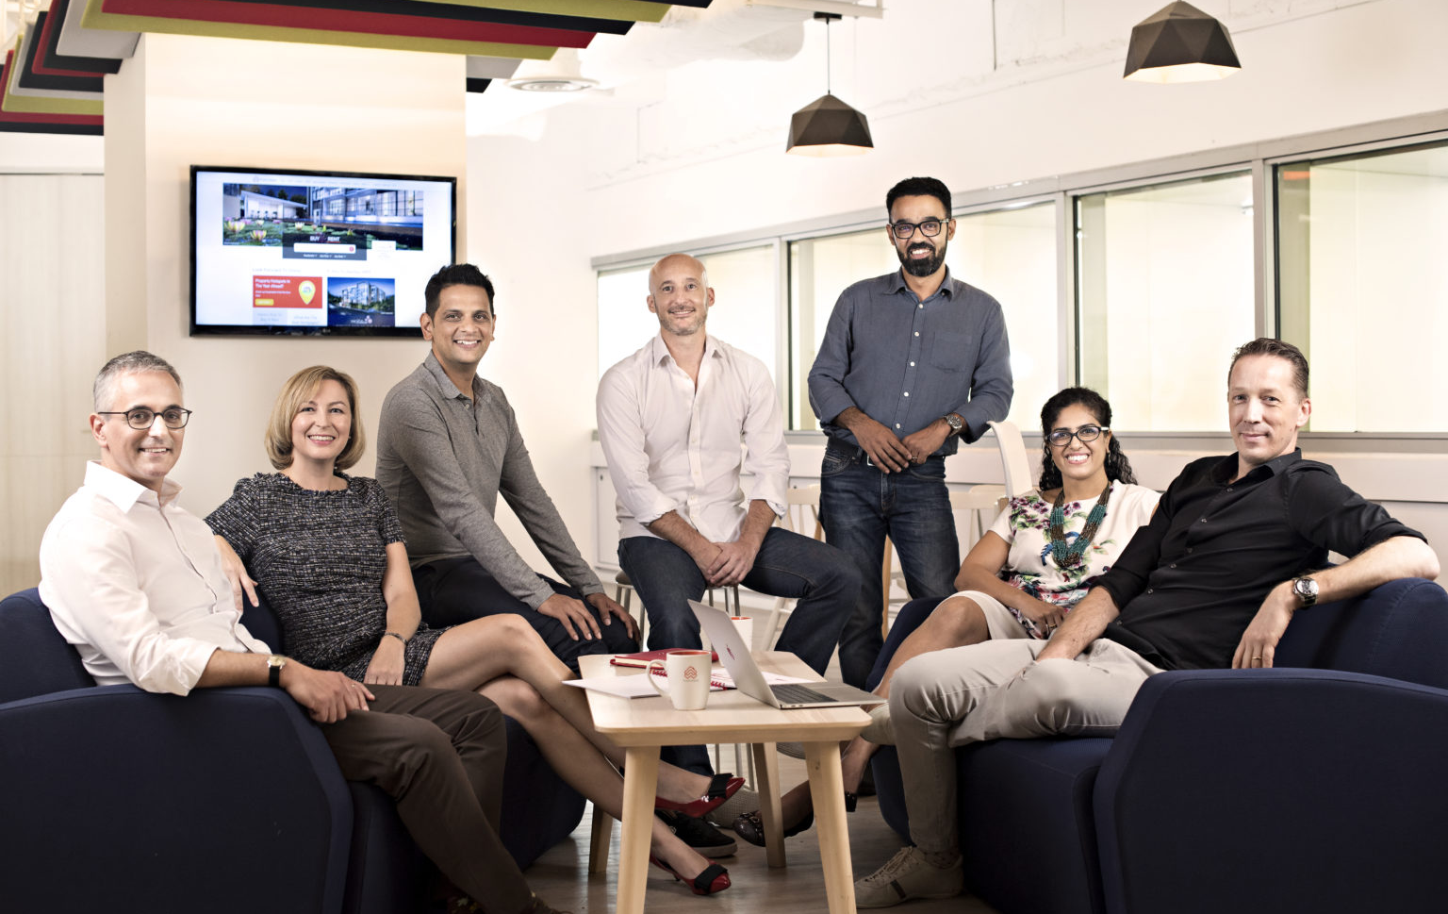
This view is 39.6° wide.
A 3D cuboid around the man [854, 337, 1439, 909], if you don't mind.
[{"bbox_3d":[0.843,0.356,4.221,0.942,1.192,1.083,-1,1,-35],"label":"man"}]

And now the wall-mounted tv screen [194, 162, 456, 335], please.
[{"bbox_3d":[-1.517,-0.768,7.671,1.040,0.625,0.060,-1,1,-29],"label":"wall-mounted tv screen"}]

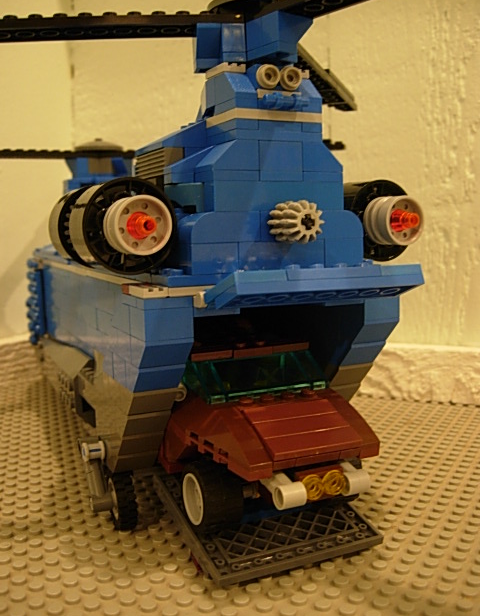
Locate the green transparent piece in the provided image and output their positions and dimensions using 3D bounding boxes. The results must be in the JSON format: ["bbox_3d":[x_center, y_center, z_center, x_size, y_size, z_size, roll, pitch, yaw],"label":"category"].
[{"bbox_3d":[0.005,0.024,0.255,0.048,0.011,0.029,-4,13,-24],"label":"green transparent piece"}]

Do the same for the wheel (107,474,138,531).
[{"bbox_3d":[-0.045,0.074,0.257,0.008,0.024,0.024,-4,6,-24],"label":"wheel"}]

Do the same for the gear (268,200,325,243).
[{"bbox_3d":[0.018,-0.027,0.212,0.014,0.014,0.016,-4,6,-24],"label":"gear"}]

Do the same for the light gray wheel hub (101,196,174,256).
[{"bbox_3d":[-0.031,-0.025,0.203,0.018,0.018,0.014,-4,6,-24],"label":"light gray wheel hub"}]

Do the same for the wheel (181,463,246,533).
[{"bbox_3d":[-0.010,0.066,0.233,0.014,0.024,0.024,-4,6,-24],"label":"wheel"}]

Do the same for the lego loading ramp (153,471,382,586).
[{"bbox_3d":[0.009,0.075,0.249,0.064,0.004,0.064,-4,18,-24],"label":"lego loading ramp"}]

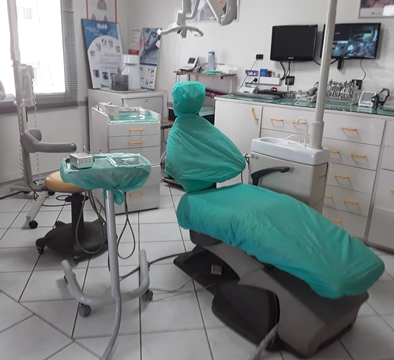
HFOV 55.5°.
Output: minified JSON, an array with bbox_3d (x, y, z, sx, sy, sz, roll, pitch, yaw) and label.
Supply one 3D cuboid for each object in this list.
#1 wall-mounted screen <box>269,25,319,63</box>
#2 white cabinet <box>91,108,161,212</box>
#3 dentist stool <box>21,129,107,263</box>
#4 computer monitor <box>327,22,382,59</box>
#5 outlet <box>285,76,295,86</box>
[{"bbox_3d":[0.897,-1.252,3.448,0.433,0.306,0.060,16,22,36],"label":"wall-mounted screen"},{"bbox_3d":[-0.664,-0.207,3.488,0.448,0.864,0.587,-7,20,-28],"label":"white cabinet"},{"bbox_3d":[-0.883,0.085,2.635,0.645,0.806,0.600,-1,18,-10],"label":"dentist stool"},{"bbox_3d":[1.294,-1.161,3.152,0.458,0.274,0.050,16,22,36],"label":"computer monitor"},{"bbox_3d":[0.902,-0.950,3.594,0.090,0.081,0.030,16,22,36],"label":"outlet"}]

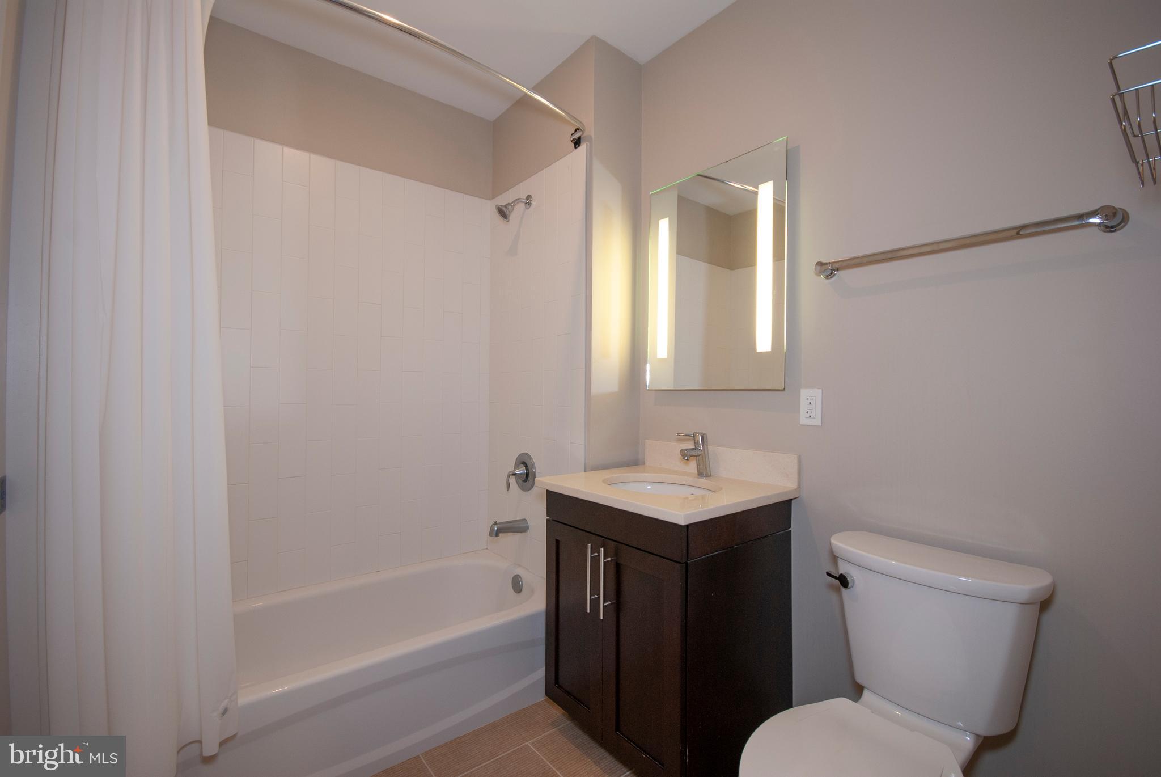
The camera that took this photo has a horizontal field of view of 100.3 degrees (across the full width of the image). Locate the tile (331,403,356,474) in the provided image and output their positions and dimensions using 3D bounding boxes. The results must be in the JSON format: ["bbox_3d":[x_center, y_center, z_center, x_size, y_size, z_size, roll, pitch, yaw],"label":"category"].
[{"bbox_3d":[-1.046,0.229,2.149,0.098,0.305,0.009,1,-1,-36],"label":"tile"}]

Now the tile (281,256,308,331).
[{"bbox_3d":[-1.202,-0.397,2.038,0.098,0.305,0.009,1,-1,-36],"label":"tile"}]

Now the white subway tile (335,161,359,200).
[{"bbox_3d":[-1.035,-0.924,2.150,0.099,0.147,0.009,1,0,-37],"label":"white subway tile"}]

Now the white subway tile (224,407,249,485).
[{"bbox_3d":[-1.368,0.225,1.917,0.098,0.306,0.010,1,-1,-37],"label":"white subway tile"}]

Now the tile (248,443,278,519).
[{"bbox_3d":[-1.285,0.377,1.970,0.099,0.305,0.009,1,0,-37],"label":"tile"}]

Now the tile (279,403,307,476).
[{"bbox_3d":[-1.208,0.218,2.036,0.098,0.306,0.010,1,-1,-37],"label":"tile"}]

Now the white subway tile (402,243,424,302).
[{"bbox_3d":[-0.802,-0.537,2.332,0.098,0.305,0.009,1,-1,-36],"label":"white subway tile"}]

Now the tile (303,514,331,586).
[{"bbox_3d":[-1.129,0.684,2.087,0.098,0.303,0.009,1,-1,-36],"label":"tile"}]

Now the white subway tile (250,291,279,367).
[{"bbox_3d":[-1.279,-0.236,1.971,0.099,0.305,0.009,1,0,-37],"label":"white subway tile"}]

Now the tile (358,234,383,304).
[{"bbox_3d":[-0.969,-0.545,2.235,0.098,0.307,0.010,1,-1,-38],"label":"tile"}]

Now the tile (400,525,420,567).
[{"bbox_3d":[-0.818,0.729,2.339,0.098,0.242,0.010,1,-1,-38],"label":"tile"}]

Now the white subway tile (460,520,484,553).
[{"bbox_3d":[-0.574,0.767,2.505,0.099,0.159,0.009,1,0,-37],"label":"white subway tile"}]

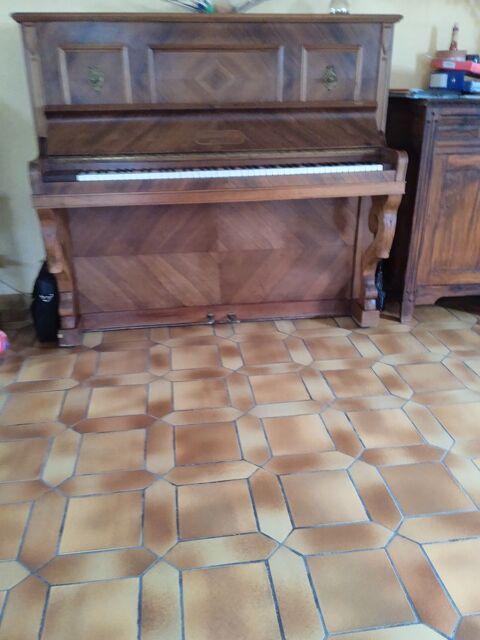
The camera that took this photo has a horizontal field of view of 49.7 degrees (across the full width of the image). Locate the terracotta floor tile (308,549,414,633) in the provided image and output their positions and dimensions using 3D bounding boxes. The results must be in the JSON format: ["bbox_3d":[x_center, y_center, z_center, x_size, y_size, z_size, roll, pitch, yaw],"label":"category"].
[{"bbox_3d":[0.262,0.596,1.142,0.195,0.012,0.195,-3,23,-7],"label":"terracotta floor tile"}]

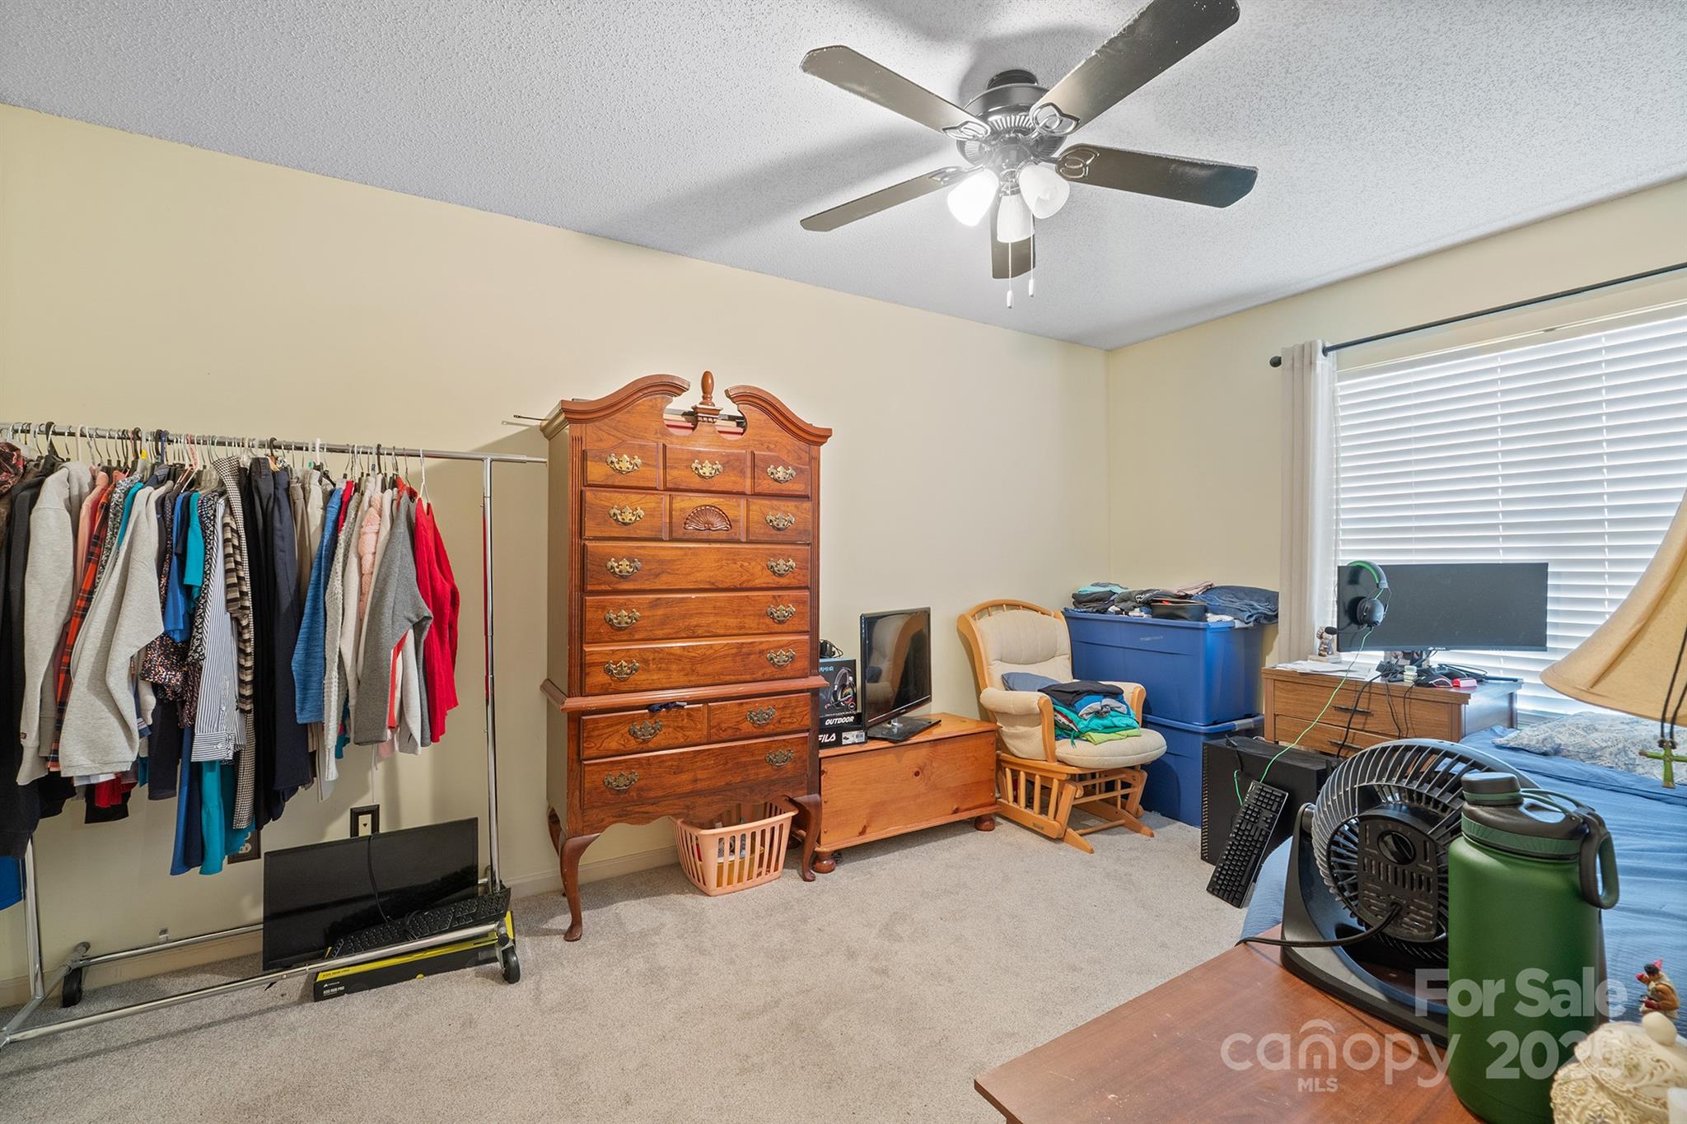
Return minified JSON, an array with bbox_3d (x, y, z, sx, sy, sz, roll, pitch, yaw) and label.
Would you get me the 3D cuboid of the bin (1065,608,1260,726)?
[{"bbox_3d":[1.589,0.510,3.574,0.480,0.460,0.840,0,0,-30],"label":"bin"}]

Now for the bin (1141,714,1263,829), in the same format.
[{"bbox_3d":[1.588,0.975,3.573,0.480,0.460,0.840,0,0,-30],"label":"bin"}]

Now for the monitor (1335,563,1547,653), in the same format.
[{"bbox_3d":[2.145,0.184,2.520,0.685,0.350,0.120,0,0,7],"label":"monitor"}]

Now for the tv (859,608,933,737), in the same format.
[{"bbox_3d":[0.261,0.473,3.079,0.190,0.525,0.650,0,0,31],"label":"tv"}]

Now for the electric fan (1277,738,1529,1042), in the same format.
[{"bbox_3d":[0.591,0.323,0.711,0.170,0.280,0.268,0,0,-30],"label":"electric fan"}]

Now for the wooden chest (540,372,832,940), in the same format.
[{"bbox_3d":[-0.567,0.277,2.606,0.960,1.845,0.430,0,0,-30],"label":"wooden chest"}]

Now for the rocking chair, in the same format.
[{"bbox_3d":[1.025,0.697,3.264,0.650,1.015,0.750,0,0,-29],"label":"rocking chair"}]

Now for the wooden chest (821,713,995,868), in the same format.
[{"bbox_3d":[0.215,0.967,3.071,0.955,0.470,0.370,0,0,-31],"label":"wooden chest"}]

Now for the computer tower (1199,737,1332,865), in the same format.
[{"bbox_3d":[1.646,0.964,2.691,0.210,0.480,0.450,0,0,-28],"label":"computer tower"}]

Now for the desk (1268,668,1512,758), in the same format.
[{"bbox_3d":[2.034,0.812,2.633,0.510,0.785,0.635,0,0,-30],"label":"desk"}]

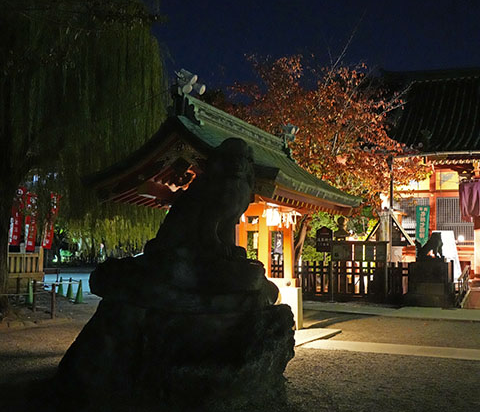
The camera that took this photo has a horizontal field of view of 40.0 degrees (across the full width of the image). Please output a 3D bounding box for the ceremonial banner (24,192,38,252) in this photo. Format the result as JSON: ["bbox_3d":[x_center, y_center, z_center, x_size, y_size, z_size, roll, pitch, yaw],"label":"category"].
[{"bbox_3d":[-6.793,0.538,21.500,0.450,1.930,0.080,1,-4,-7],"label":"ceremonial banner"}]

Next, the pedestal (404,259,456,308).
[{"bbox_3d":[5.594,2.242,19.469,1.250,1.450,1.050,-1,-4,24],"label":"pedestal"}]

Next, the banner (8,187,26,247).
[{"bbox_3d":[-7.182,0.339,21.300,0.480,1.930,0.080,1,-4,-7],"label":"banner"}]

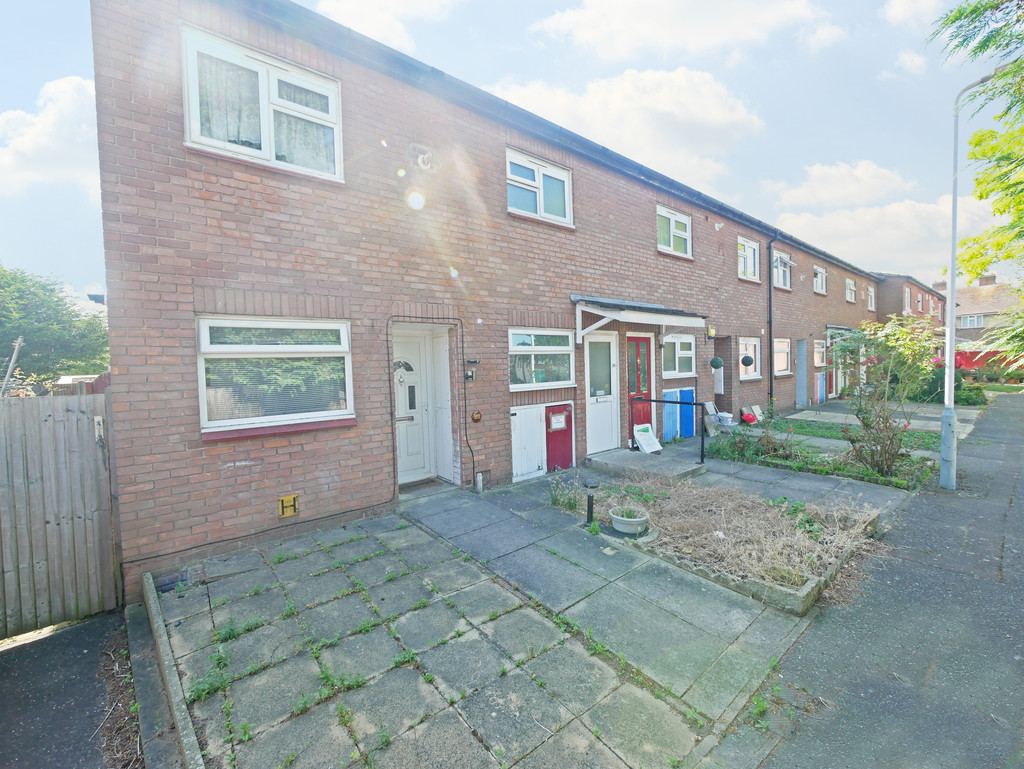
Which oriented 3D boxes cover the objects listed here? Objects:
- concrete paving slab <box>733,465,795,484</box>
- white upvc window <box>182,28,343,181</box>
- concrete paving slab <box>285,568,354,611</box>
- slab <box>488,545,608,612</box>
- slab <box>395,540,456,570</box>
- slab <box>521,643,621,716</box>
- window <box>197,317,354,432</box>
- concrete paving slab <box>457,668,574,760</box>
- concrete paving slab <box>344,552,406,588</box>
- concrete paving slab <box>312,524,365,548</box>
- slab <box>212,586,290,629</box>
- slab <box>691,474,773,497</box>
[{"bbox_3d":[3.651,1.320,6.004,0.900,0.050,0.580,-4,5,-39],"label":"concrete paving slab"},{"bbox_3d":[-2.321,-2.609,3.972,1.318,1.050,0.090,-3,3,-38],"label":"white upvc window"},{"bbox_3d":[-1.454,1.598,3.213,0.450,0.050,0.440,-3,5,-39],"label":"concrete paving slab"},{"bbox_3d":[0.278,1.606,3.491,0.600,0.050,0.905,-4,5,-38],"label":"slab"},{"bbox_3d":[-0.791,1.568,3.763,0.445,0.050,0.450,-3,5,-39],"label":"slab"},{"bbox_3d":[0.355,1.678,2.376,0.440,0.050,0.440,-3,5,-39],"label":"slab"},{"bbox_3d":[-2.216,-0.121,4.023,1.310,1.030,0.100,-3,3,-38],"label":"window"},{"bbox_3d":[0.010,1.691,2.115,0.450,0.050,0.430,-3,5,-39],"label":"concrete paving slab"},{"bbox_3d":[-1.129,1.582,3.510,0.430,0.050,0.450,-3,4,-38],"label":"concrete paving slab"},{"bbox_3d":[-1.716,1.548,4.168,0.440,0.050,0.410,-3,4,-38],"label":"concrete paving slab"},{"bbox_3d":[-1.821,1.623,2.927,0.445,0.050,0.442,-3,5,-39],"label":"slab"},{"bbox_3d":[3.076,1.414,5.661,0.870,0.050,0.600,-4,5,-38],"label":"slab"}]

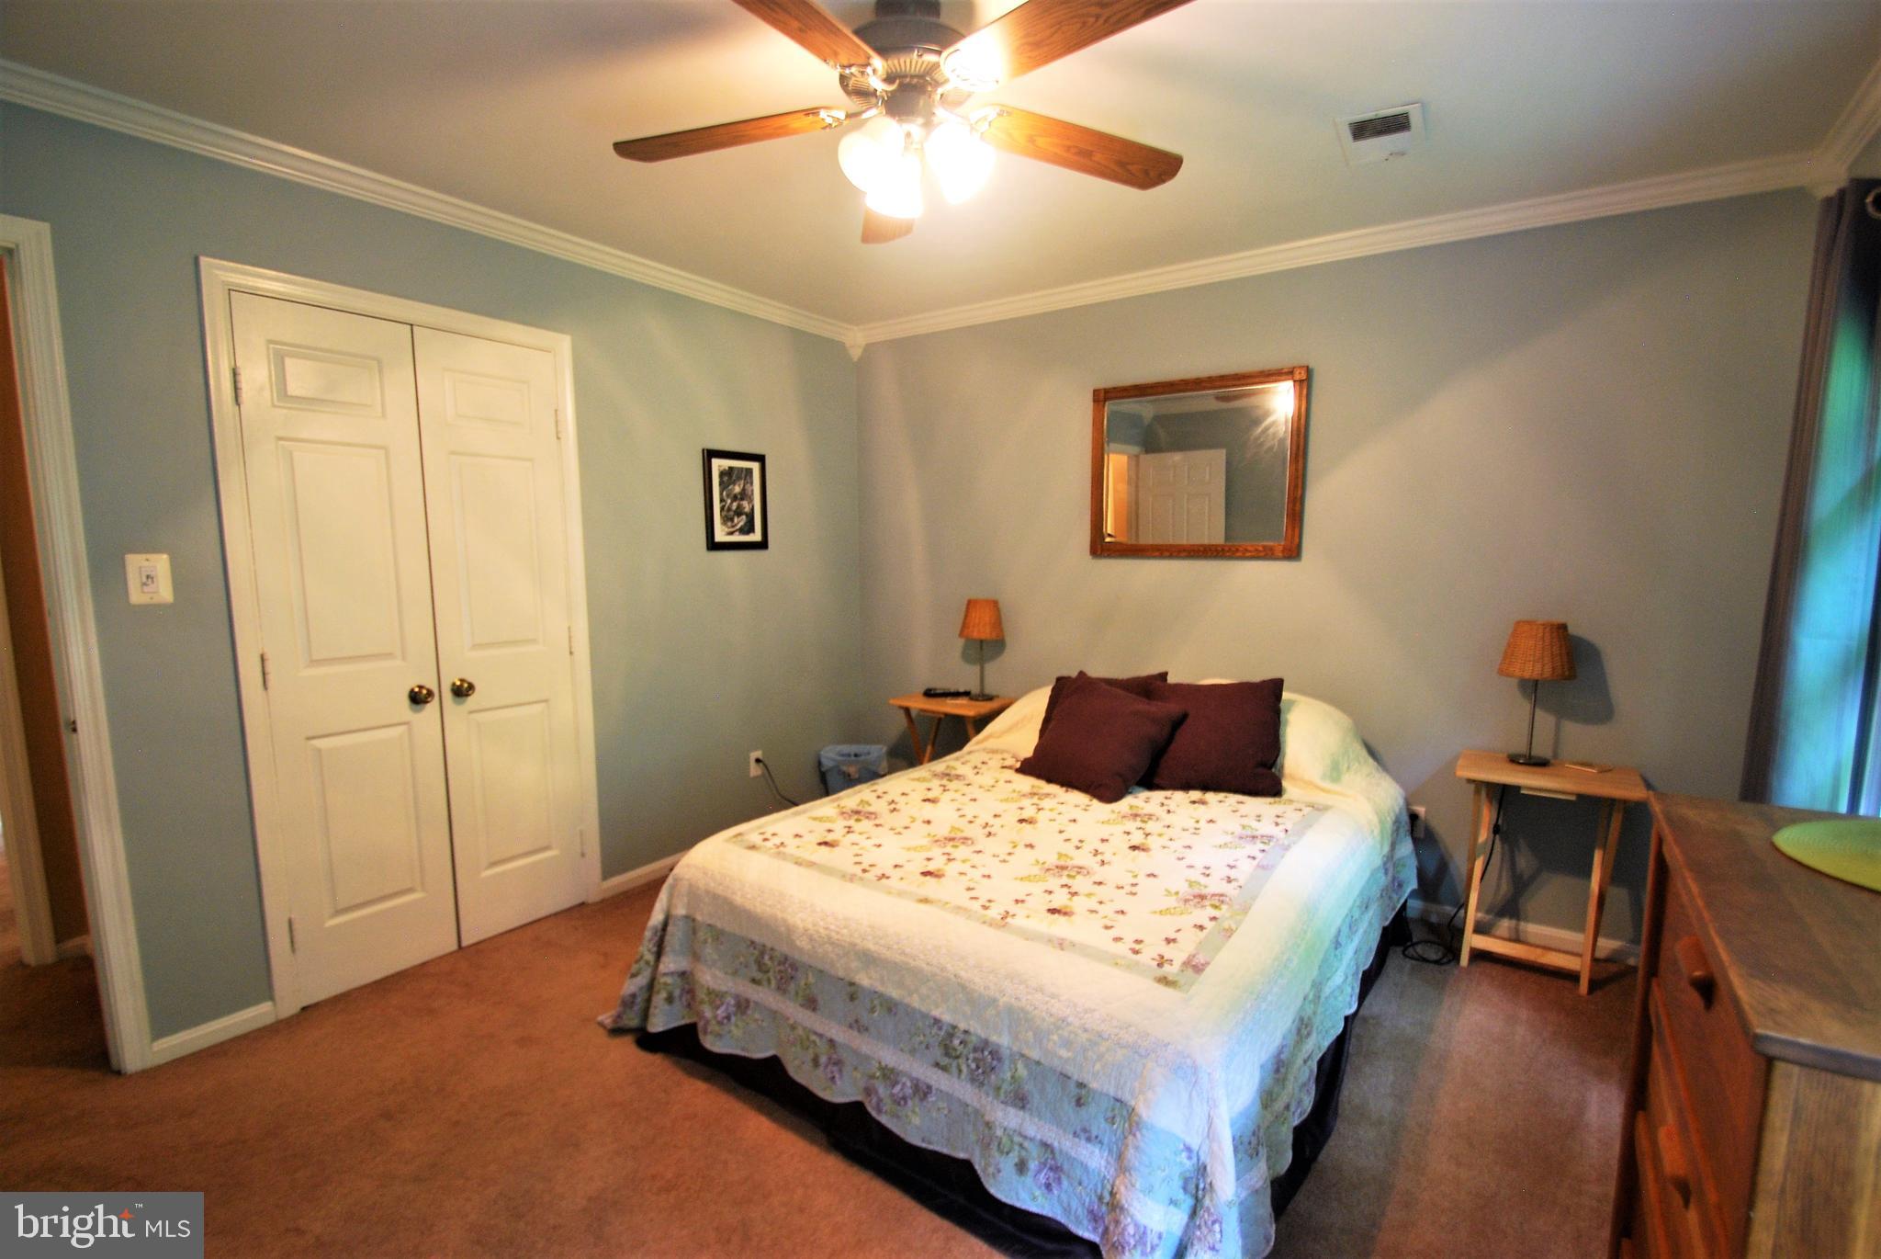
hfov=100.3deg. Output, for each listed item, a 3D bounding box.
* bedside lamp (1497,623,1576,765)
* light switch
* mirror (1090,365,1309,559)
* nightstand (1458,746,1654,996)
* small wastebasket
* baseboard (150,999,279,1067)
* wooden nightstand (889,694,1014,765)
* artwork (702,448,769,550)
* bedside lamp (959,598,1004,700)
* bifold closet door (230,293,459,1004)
[{"bbox_3d":[1.924,0.212,2.540,0.210,0.455,0.210,5,8,35],"label":"bedside lamp"},{"bbox_3d":[-1.975,-0.124,1.962,0.012,0.125,0.080,5,8,35],"label":"light switch"},{"bbox_3d":[0.987,-0.635,3.107,0.835,0.695,0.035,5,8,35],"label":"mirror"},{"bbox_3d":[1.926,0.755,2.542,0.475,0.645,0.365,5,8,35],"label":"nightstand"},{"bbox_3d":[-0.425,0.765,3.858,0.320,0.350,0.250,0,7,0],"label":"small wastebasket"},{"bbox_3d":[-1.963,1.098,2.123,0.015,0.062,0.270,5,8,35],"label":"baseboard"},{"bbox_3d":[0.063,0.641,3.606,0.480,0.655,0.370,5,8,35],"label":"wooden nightstand"},{"bbox_3d":[-0.885,-0.564,3.456,0.025,0.428,0.346,5,8,35],"label":"artwork"},{"bbox_3d":[0.187,0.089,3.552,0.210,0.455,0.210,0,7,0],"label":"bedside lamp"},{"bbox_3d":[-1.751,0.090,2.345,0.035,2.020,0.435,5,8,35],"label":"bifold closet door"}]

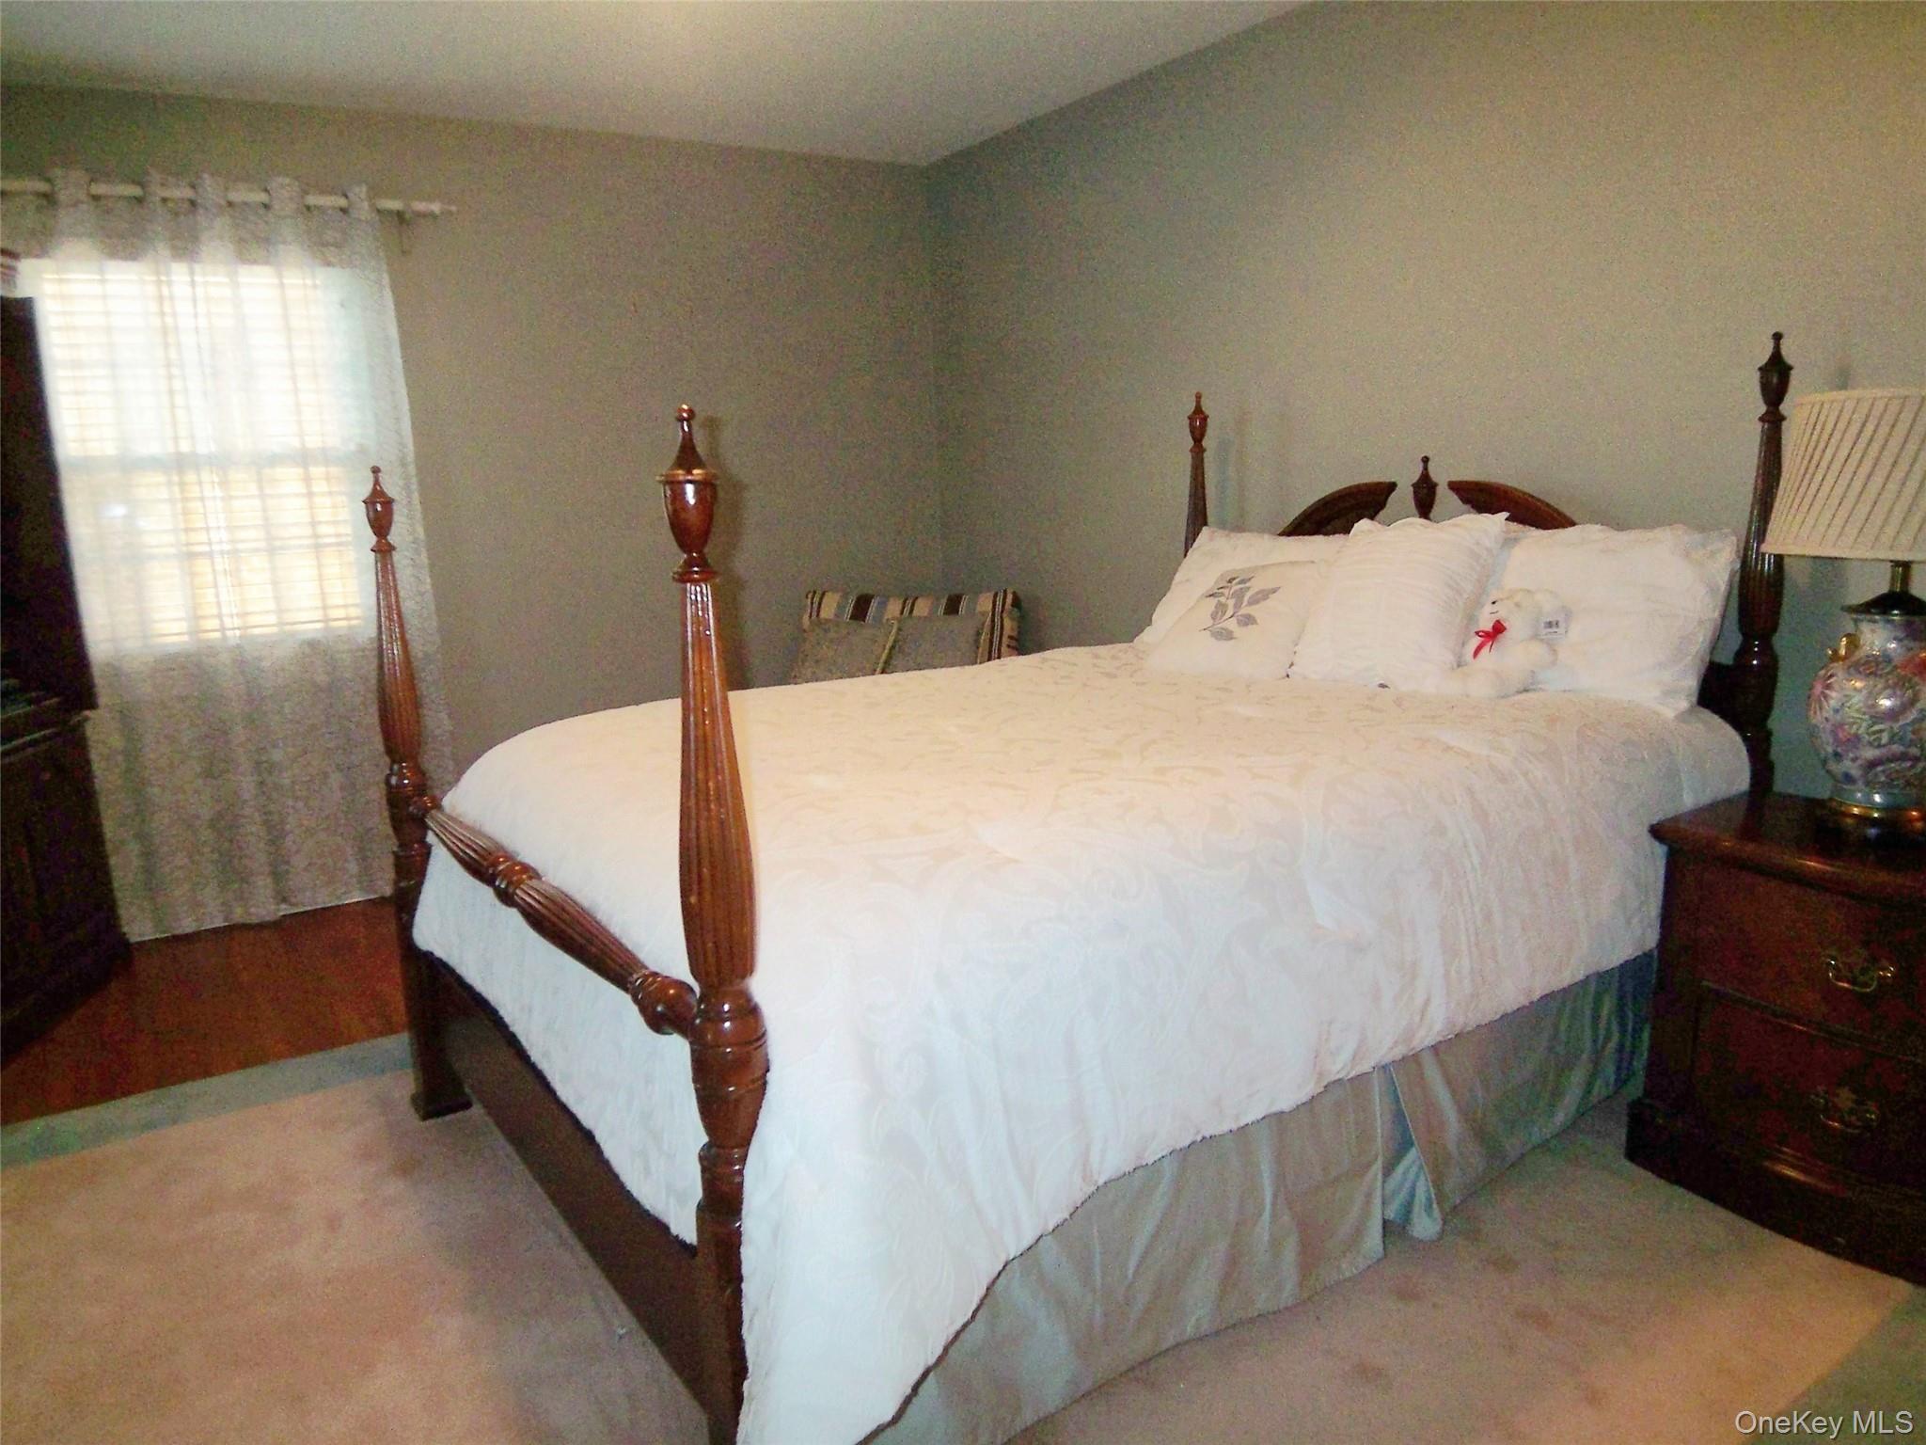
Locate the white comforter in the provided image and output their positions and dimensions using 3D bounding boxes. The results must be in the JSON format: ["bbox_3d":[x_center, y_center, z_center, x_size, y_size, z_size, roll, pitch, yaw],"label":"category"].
[{"bbox_3d":[0.228,0.295,2.602,2.142,0.712,1.714,-8,12,-34],"label":"white comforter"}]

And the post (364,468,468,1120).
[{"bbox_3d":[-1.117,0.151,2.581,0.088,1.311,0.088,-8,12,-34],"label":"post"}]

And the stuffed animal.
[{"bbox_3d":[1.059,-0.159,2.500,0.200,0.215,0.200,7,3,-32],"label":"stuffed animal"}]

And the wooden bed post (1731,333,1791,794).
[{"bbox_3d":[1.566,-0.003,2.543,0.085,1.498,0.085,-8,12,-34],"label":"wooden bed post"}]

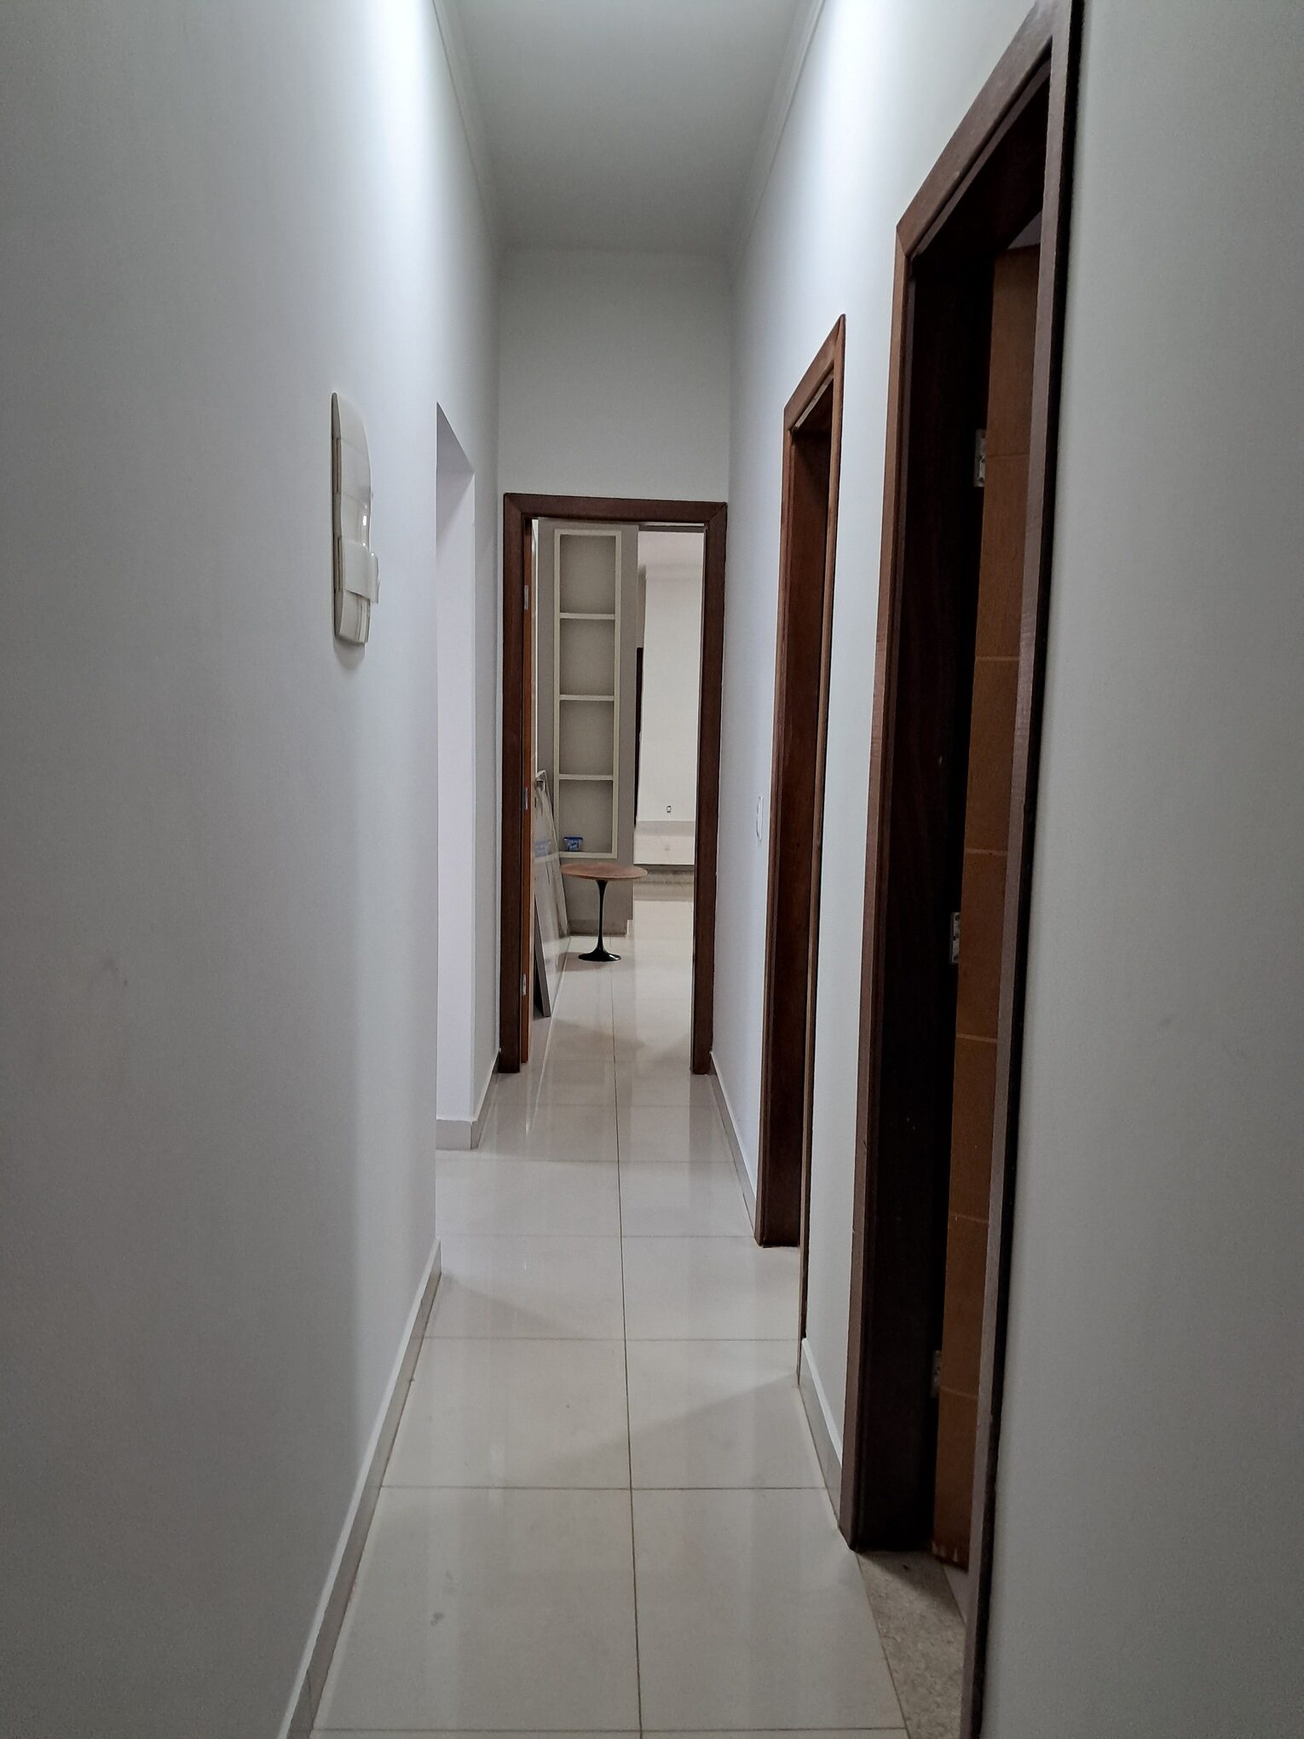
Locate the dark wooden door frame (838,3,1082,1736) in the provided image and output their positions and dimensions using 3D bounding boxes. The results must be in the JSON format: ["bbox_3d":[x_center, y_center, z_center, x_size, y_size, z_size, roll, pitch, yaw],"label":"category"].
[{"bbox_3d":[0.450,0.122,1.860,0.155,2.195,0.820,1,7,-2],"label":"dark wooden door frame"}]

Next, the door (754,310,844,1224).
[{"bbox_3d":[0.401,-0.035,3.160,0.150,2.195,0.830,1,7,-2],"label":"door"}]

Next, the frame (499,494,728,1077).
[{"bbox_3d":[-0.160,-0.300,5.257,0.832,2.195,0.155,1,7,-2],"label":"frame"}]

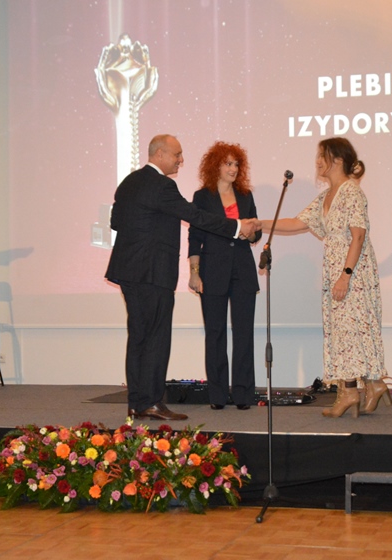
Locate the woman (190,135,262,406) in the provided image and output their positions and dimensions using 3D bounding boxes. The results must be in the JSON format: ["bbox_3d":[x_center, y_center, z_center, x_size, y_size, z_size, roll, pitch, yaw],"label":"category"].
[{"bbox_3d":[0.184,-0.040,7.680,0.470,1.717,0.370,0,-1,-10],"label":"woman"}]

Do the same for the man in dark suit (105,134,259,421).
[{"bbox_3d":[-0.081,-0.026,7.170,0.780,1.699,0.560,0,-1,-16],"label":"man in dark suit"}]

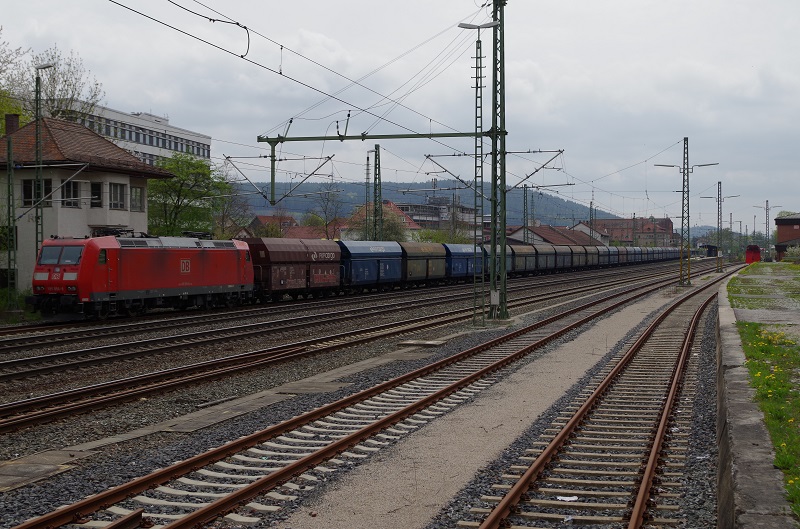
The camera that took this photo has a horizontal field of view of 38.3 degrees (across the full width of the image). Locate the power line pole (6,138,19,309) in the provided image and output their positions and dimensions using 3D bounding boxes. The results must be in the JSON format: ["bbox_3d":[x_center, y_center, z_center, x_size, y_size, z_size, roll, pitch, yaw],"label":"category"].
[{"bbox_3d":[-17.600,-1.800,52.300,0.380,7.900,0.280,0,1,17],"label":"power line pole"}]

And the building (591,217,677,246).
[{"bbox_3d":[75.000,-7.700,372.000,28.000,14.500,15.000,0,1,8],"label":"building"}]

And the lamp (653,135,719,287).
[{"bbox_3d":[26.600,-4.900,107.000,6.000,13.700,0.800,0,1,17],"label":"lamp"}]

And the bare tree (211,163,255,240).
[{"bbox_3d":[-12.500,-2.700,86.000,3.700,10.100,3.700,0,1,0],"label":"bare tree"}]

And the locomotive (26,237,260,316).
[{"bbox_3d":[-12.220,0.360,58.300,2.980,4.150,18.900,0,1,17],"label":"locomotive"}]

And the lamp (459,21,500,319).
[{"bbox_3d":[3.220,-3.660,46.800,1.750,12.400,0.380,0,1,17],"label":"lamp"}]

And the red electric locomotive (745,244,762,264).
[{"bbox_3d":[77.600,-2.050,253.000,3.000,4.200,17.000,0,1,17],"label":"red electric locomotive"}]

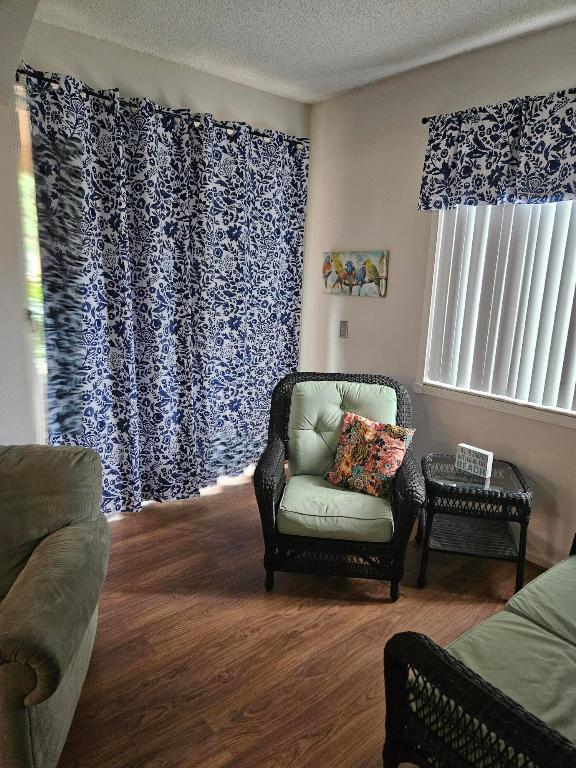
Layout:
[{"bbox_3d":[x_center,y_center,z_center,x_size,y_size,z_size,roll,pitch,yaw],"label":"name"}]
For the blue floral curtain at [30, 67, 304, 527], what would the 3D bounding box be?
[{"bbox_3d":[-0.534,-0.403,2.997,1.682,2.219,0.131,-9,16,-40],"label":"blue floral curtain"}]

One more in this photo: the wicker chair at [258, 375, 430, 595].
[{"bbox_3d":[0.243,0.449,2.559,0.761,0.921,0.740,3,13,4],"label":"wicker chair"}]

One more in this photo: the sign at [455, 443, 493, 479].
[{"bbox_3d":[0.904,0.371,2.480,0.035,0.123,0.166,-9,17,-41],"label":"sign"}]

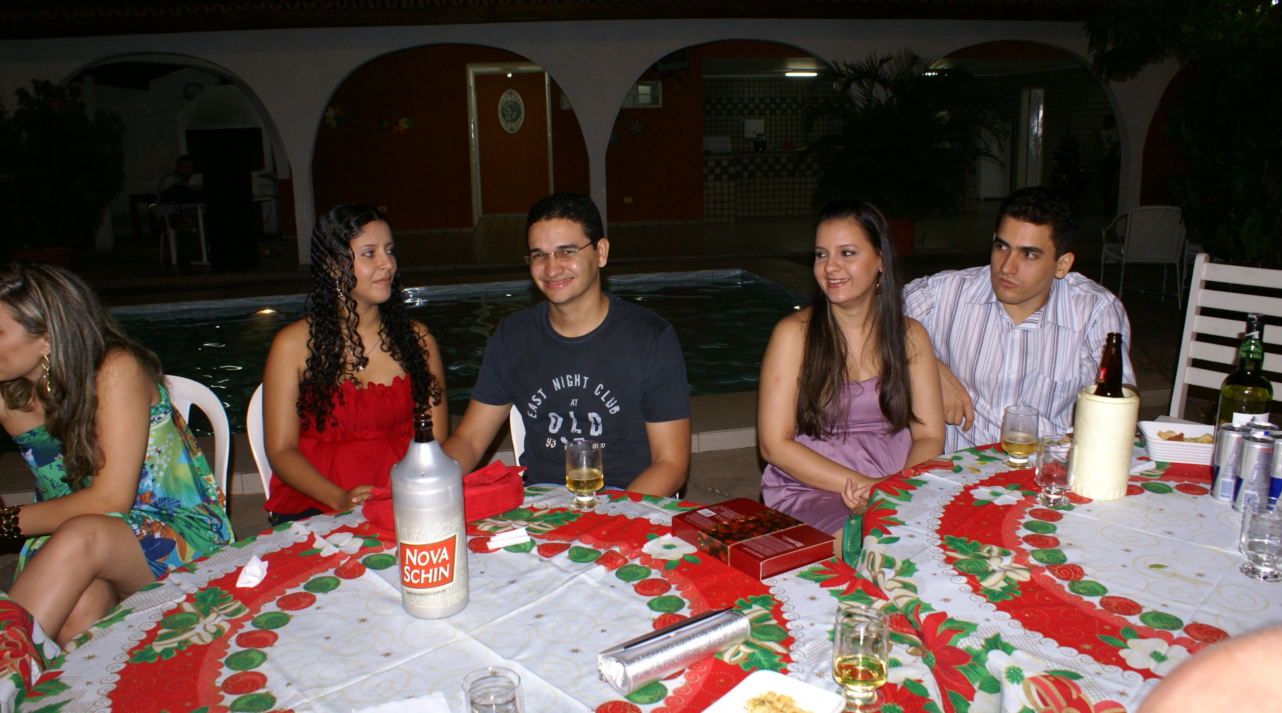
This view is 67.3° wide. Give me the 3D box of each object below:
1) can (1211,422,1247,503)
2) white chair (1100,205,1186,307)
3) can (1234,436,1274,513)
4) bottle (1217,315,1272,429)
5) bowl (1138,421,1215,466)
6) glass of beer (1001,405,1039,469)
[{"bbox_3d":[1.048,0.191,1.714,0.053,0.135,0.053,7,15,32],"label":"can"},{"bbox_3d":[4.208,-0.846,8.135,0.530,0.840,0.580,0,12,6],"label":"white chair"},{"bbox_3d":[1.056,0.202,1.664,0.053,0.135,0.053,7,15,33],"label":"can"},{"bbox_3d":[1.187,0.069,1.893,0.089,0.308,0.089,7,15,31],"label":"bottle"},{"bbox_3d":[1.135,0.186,1.986,0.185,0.052,0.122,3,14,16],"label":"bowl"},{"bbox_3d":[0.757,0.164,1.921,0.067,0.112,0.067,4,13,22],"label":"glass of beer"}]

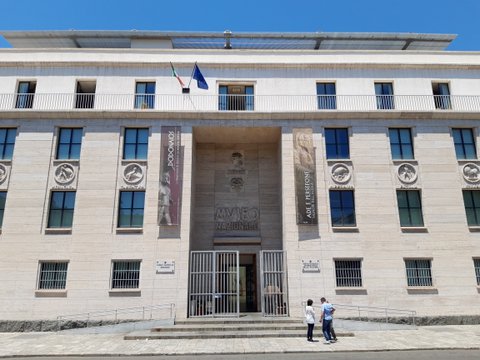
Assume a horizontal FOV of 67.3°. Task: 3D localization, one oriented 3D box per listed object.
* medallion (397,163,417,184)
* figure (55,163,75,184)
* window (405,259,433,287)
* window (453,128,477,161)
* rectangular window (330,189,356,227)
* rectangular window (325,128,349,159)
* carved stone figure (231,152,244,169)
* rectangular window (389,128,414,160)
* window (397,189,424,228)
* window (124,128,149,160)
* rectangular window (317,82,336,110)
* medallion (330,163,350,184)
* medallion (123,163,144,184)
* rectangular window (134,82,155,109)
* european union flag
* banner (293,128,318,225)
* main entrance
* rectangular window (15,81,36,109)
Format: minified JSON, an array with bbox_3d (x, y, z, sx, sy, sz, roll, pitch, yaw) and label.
[{"bbox_3d":[9.447,-0.373,20.282,1.148,1.206,0.180,0,-14,-1],"label":"medallion"},{"bbox_3d":[-9.639,-0.366,19.895,1.113,1.183,0.180,0,-14,-1],"label":"figure"},{"bbox_3d":[9.655,5.043,19.447,1.420,1.370,0.200,0,-15,-1],"label":"window"},{"bbox_3d":[13.373,-2.153,21.454,1.450,1.960,0.200,0,-15,-1],"label":"window"},{"bbox_3d":[5.807,1.618,20.317,1.450,2.060,0.200,0,-15,-1],"label":"rectangular window"},{"bbox_3d":[5.456,-2.028,20.205,1.310,1.842,0.220,0,-14,-1],"label":"rectangular window"},{"bbox_3d":[-0.136,-1.185,21.852,0.818,1.016,0.200,0,-14,-1],"label":"carved stone figure"},{"bbox_3d":[9.404,-2.099,20.918,1.339,1.926,0.200,0,-14,-1],"label":"rectangular window"},{"bbox_3d":[9.155,1.531,19.360,1.310,1.983,0.220,0,-14,-1],"label":"window"},{"bbox_3d":[-6.058,-2.104,21.053,1.450,1.940,0.200,0,-15,-1],"label":"window"},{"bbox_3d":[5.642,-5.459,23.504,1.270,1.880,0.200,0,-15,-1],"label":"rectangular window"},{"bbox_3d":[5.496,-0.353,19.618,1.095,1.174,0.170,0,-14,-1],"label":"medallion"},{"bbox_3d":[-5.987,-0.355,20.390,1.160,1.210,0.200,0,-15,-1],"label":"medallion"},{"bbox_3d":[-6.104,-5.439,23.264,1.270,1.870,0.200,0,-15,-1],"label":"rectangular window"},{"bbox_3d":[-2.120,-5.565,19.356,0.857,1.677,0.450,0,-14,-1],"label":"european union flag"},{"bbox_3d":[3.541,-0.258,19.495,1.084,5.385,0.100,1,-14,-6],"label":"banner"},{"bbox_3d":[-0.057,5.236,18.325,5.056,3.250,0.500,0,-14,-1],"label":"main entrance"},{"bbox_3d":[-13.456,-5.344,22.681,1.119,1.915,0.200,0,-14,-1],"label":"rectangular window"}]

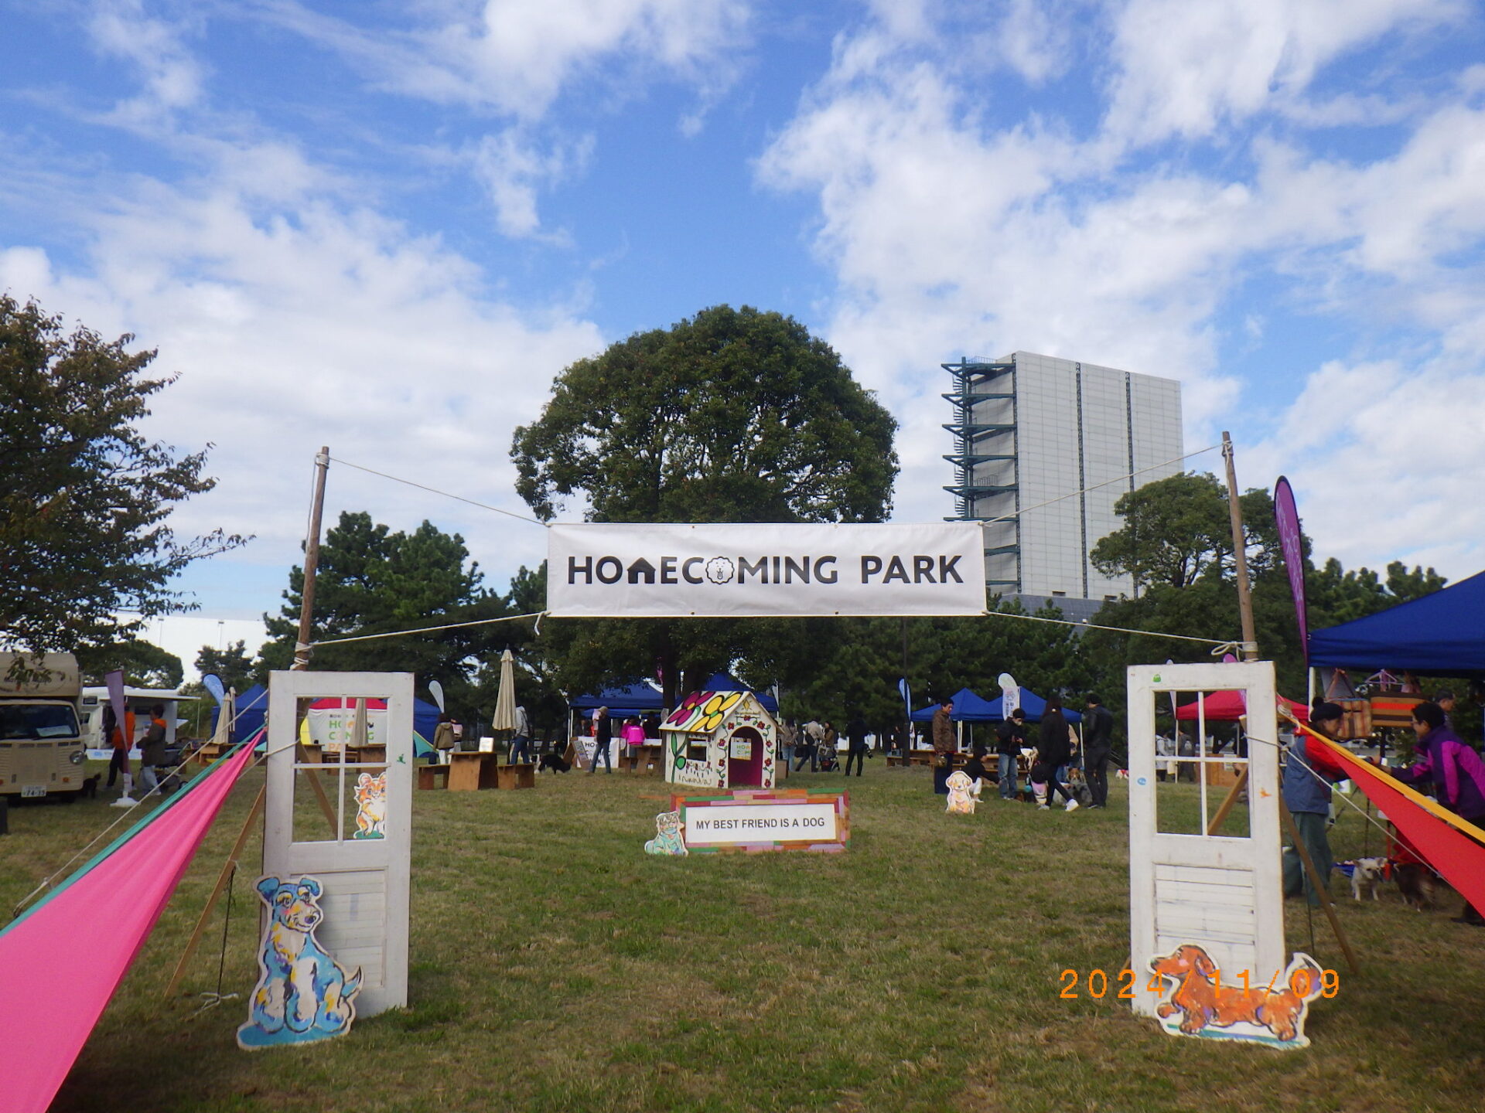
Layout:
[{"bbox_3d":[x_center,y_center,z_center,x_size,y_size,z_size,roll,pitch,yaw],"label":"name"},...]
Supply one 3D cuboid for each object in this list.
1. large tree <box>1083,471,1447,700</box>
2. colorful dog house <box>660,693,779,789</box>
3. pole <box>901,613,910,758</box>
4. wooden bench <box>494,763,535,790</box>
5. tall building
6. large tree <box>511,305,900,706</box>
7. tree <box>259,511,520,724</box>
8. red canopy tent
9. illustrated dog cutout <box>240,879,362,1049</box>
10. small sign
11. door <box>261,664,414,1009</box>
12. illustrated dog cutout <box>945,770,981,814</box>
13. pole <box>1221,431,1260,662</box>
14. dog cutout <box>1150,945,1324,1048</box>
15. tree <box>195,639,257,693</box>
[{"bbox_3d":[22.593,2.415,51.181,14.886,12.223,11.000,0,-8,0],"label":"large tree"},{"bbox_3d":[-0.414,3.623,23.922,1.500,1.844,1.950,5,-9,-32],"label":"colorful dog house"},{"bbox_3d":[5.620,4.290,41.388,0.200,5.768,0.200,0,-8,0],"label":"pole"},{"bbox_3d":[-4.248,4.161,22.692,0.320,0.450,1.000,-1,-8,10],"label":"wooden bench"},{"bbox_3d":[42.767,-0.730,157.664,30.000,47.355,12.000,4,-9,-26],"label":"tall building"},{"bbox_3d":[-1.069,-0.586,32.632,10.774,12.955,10.774,0,-8,0],"label":"large tree"},{"bbox_3d":[-14.734,3.010,49.333,10.300,9.926,9.500,0,-8,0],"label":"tree"},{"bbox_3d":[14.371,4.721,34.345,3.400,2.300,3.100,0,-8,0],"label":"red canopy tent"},{"bbox_3d":[-1.932,1.767,5.287,0.470,0.702,0.030,3,-15,-17],"label":"illustrated dog cutout"},{"bbox_3d":[0.181,2.769,12.592,1.805,0.644,0.140,1,-13,-5],"label":"small sign"},{"bbox_3d":[-2.135,1.500,6.346,0.730,1.766,0.050,2,-8,-23],"label":"door"},{"bbox_3d":[3.413,3.656,18.600,0.540,0.680,0.040,0,-8,0],"label":"illustrated dog cutout"},{"bbox_3d":[2.490,0.780,5.849,0.060,2.859,0.060,-1,-10,0],"label":"pole"},{"bbox_3d":[2.414,2.138,5.897,0.809,0.427,0.030,-3,-14,25],"label":"dog cutout"},{"bbox_3d":[-24.941,6.583,57.651,3.266,5.203,3.266,0,-8,0],"label":"tree"}]

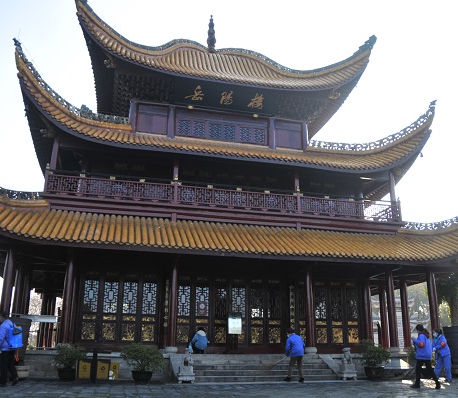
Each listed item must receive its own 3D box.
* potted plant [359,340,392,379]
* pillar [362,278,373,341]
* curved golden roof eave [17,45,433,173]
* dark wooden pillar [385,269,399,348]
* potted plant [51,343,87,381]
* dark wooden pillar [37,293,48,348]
[{"bbox_3d":[4.745,5.183,14.553,1.004,1.223,1.004,5,-18,-13],"label":"potted plant"},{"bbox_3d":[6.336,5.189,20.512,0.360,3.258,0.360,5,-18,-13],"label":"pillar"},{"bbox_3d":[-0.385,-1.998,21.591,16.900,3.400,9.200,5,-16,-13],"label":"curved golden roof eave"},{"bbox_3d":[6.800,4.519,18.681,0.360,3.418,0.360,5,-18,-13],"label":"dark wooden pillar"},{"bbox_3d":[-4.522,4.598,12.738,0.992,1.025,0.992,5,-18,-13],"label":"potted plant"},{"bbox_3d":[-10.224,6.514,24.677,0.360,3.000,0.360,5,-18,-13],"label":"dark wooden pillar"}]

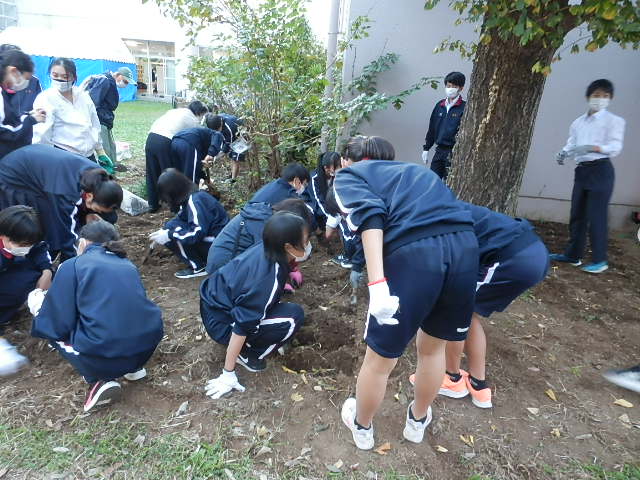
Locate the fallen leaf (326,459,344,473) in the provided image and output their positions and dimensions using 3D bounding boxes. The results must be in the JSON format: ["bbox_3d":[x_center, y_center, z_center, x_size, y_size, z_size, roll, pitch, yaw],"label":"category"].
[{"bbox_3d":[0.064,0.868,1.698,0.062,0.022,0.050,-5,21,-27],"label":"fallen leaf"}]

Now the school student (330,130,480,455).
[{"bbox_3d":[0.312,0.206,2.053,0.480,1.260,0.760,-5,21,-21],"label":"school student"}]

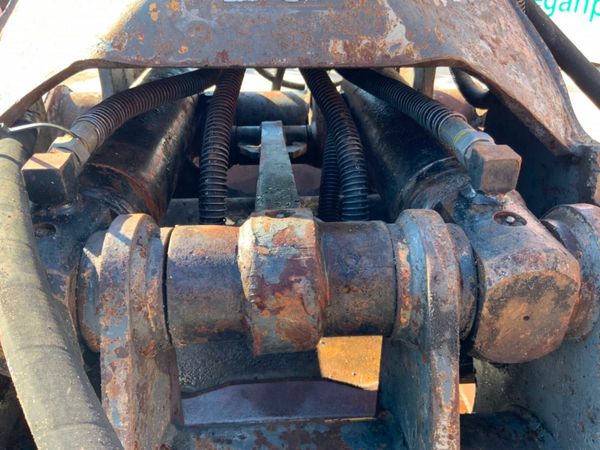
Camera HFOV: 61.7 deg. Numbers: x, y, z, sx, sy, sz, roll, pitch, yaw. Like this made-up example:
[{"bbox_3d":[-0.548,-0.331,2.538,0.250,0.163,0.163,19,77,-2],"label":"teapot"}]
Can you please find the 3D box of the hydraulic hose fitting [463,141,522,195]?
[{"bbox_3d":[0.216,-0.064,0.561,0.040,0.039,0.045,-2,28,0],"label":"hydraulic hose fitting"}]

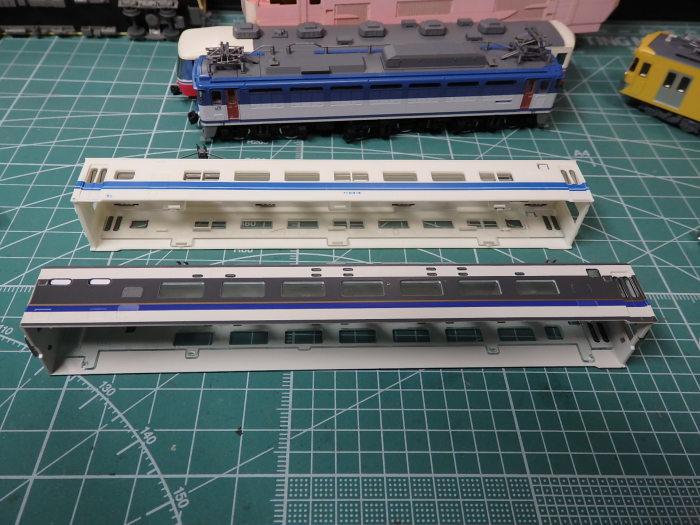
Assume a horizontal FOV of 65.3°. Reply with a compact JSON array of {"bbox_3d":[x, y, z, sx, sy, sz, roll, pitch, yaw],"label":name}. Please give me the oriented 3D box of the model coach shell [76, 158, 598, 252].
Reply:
[{"bbox_3d":[-0.003,-0.017,0.152,0.135,0.019,0.019,0,48,-4],"label":"model coach shell"}]

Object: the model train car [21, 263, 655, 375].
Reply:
[{"bbox_3d":[-0.001,0.012,0.126,0.134,0.019,0.018,0,48,-3],"label":"model train car"}]

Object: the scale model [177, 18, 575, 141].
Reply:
[{"bbox_3d":[0.011,-0.060,0.186,0.125,0.029,0.019,-4,48,-6],"label":"scale model"}]

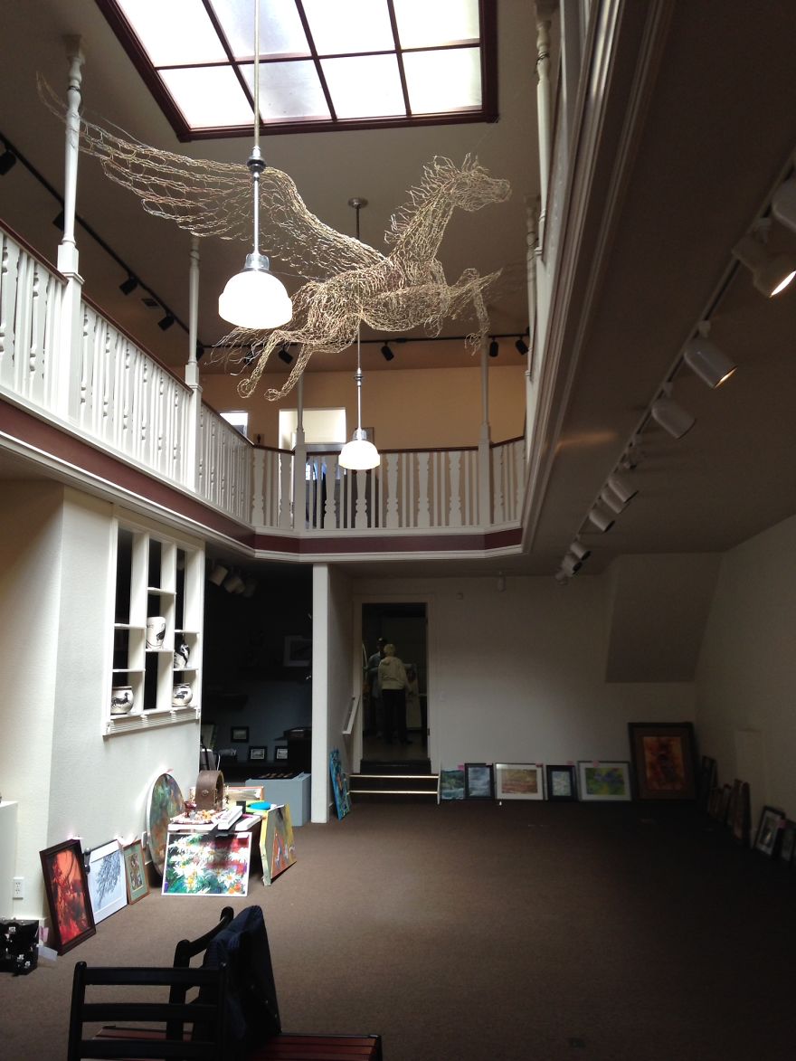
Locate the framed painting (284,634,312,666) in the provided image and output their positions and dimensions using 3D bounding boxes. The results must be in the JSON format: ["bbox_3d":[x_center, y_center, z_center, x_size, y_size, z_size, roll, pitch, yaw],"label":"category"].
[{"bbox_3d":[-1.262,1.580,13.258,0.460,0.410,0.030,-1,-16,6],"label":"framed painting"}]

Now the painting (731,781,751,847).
[{"bbox_3d":[3.310,2.723,9.719,0.040,0.580,0.400,6,-8,0],"label":"painting"}]

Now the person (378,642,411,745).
[{"bbox_3d":[-0.073,2.632,16.339,0.480,1.588,0.320,-1,-8,3],"label":"person"}]

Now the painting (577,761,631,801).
[{"bbox_3d":[2.560,3.107,12.513,0.623,0.487,0.025,-1,-22,5],"label":"painting"}]

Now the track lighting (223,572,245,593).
[{"bbox_3d":[-1.880,0.613,11.616,0.150,0.200,0.150,49,-29,-18],"label":"track lighting"}]

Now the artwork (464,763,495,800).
[{"bbox_3d":[1.044,3.230,12.992,0.370,0.460,0.030,-1,-19,6],"label":"artwork"}]

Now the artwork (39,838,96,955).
[{"bbox_3d":[-2.081,2.297,6.366,0.040,0.607,0.514,-15,-9,6],"label":"artwork"}]

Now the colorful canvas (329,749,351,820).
[{"bbox_3d":[-0.660,2.833,11.308,0.035,0.713,0.626,-9,-8,3],"label":"colorful canvas"}]

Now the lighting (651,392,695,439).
[{"bbox_3d":[1.095,-0.457,4.053,0.178,0.115,0.112,38,-14,-6],"label":"lighting"}]

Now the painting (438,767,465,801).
[{"bbox_3d":[0.719,3.308,13.158,0.320,0.390,0.025,-1,-21,6],"label":"painting"}]

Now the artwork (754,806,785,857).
[{"bbox_3d":[3.308,2.685,8.989,0.025,0.398,0.441,19,-8,0],"label":"artwork"}]

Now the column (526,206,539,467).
[{"bbox_3d":[1.109,-1.585,8.396,0.110,2.507,0.110,-1,-8,6],"label":"column"}]

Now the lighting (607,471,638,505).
[{"bbox_3d":[1.308,-0.245,5.900,0.175,0.120,0.115,38,2,15],"label":"lighting"}]

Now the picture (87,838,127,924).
[{"bbox_3d":[-1.968,2.362,6.824,0.025,0.459,0.571,-10,-9,6],"label":"picture"}]

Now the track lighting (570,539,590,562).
[{"bbox_3d":[1.631,0.178,9.028,0.175,0.120,0.115,34,7,23],"label":"track lighting"}]

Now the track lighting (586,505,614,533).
[{"bbox_3d":[1.430,-0.080,7.125,0.175,0.120,0.115,33,3,18],"label":"track lighting"}]

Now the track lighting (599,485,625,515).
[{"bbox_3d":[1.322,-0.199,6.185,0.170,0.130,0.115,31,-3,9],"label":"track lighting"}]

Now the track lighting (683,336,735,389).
[{"bbox_3d":[1.018,-0.561,3.335,0.115,0.178,0.112,-40,-10,1],"label":"track lighting"}]

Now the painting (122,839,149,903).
[{"bbox_3d":[-1.897,2.463,7.304,0.020,0.388,0.365,-12,-9,5],"label":"painting"}]

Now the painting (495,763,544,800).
[{"bbox_3d":[1.553,3.217,12.940,0.600,0.460,0.030,-1,-19,6],"label":"painting"}]

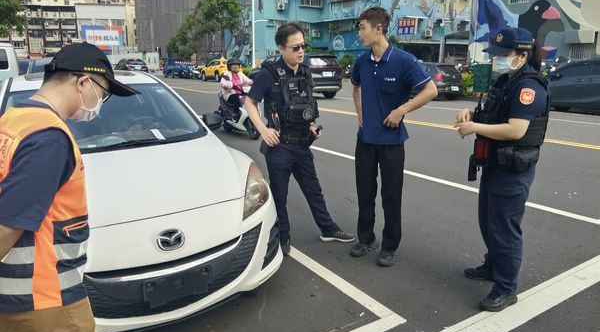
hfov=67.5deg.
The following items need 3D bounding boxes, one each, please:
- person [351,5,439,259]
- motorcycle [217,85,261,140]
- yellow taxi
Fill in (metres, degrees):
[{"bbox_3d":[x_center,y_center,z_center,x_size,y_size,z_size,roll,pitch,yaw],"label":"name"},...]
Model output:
[{"bbox_3d":[0.608,-0.184,3.295,0.600,1.800,0.380,6,15,27],"label":"person"},{"bbox_3d":[-1.262,-1.191,9.297,0.680,1.100,1.780,-9,15,-32],"label":"motorcycle"},{"bbox_3d":[-6.179,-7.555,35.393,1.820,1.700,4.450,-9,15,-31],"label":"yellow taxi"}]

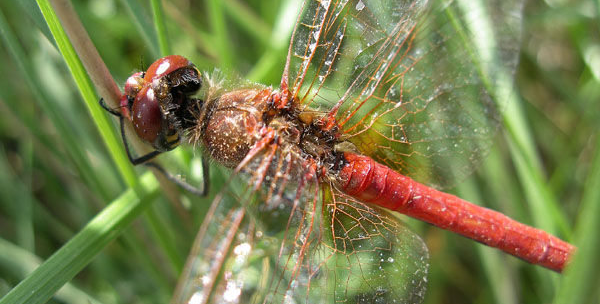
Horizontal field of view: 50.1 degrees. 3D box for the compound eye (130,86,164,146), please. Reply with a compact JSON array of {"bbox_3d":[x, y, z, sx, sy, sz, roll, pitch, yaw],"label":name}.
[{"bbox_3d":[-0.010,-0.002,0.042,0.002,0.003,0.003,11,71,27],"label":"compound eye"}]

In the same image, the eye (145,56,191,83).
[{"bbox_3d":[-0.009,-0.005,0.043,0.002,0.003,0.003,11,71,27],"label":"eye"}]

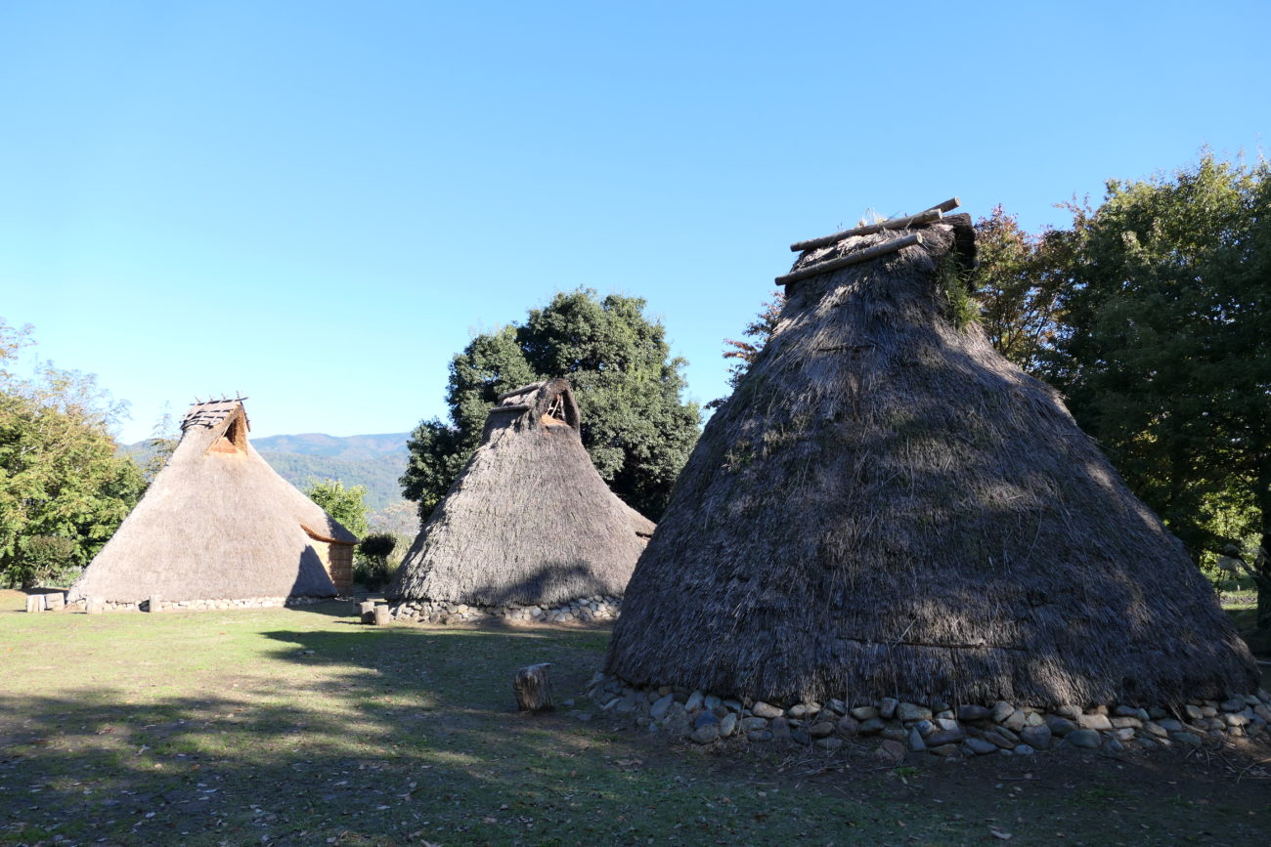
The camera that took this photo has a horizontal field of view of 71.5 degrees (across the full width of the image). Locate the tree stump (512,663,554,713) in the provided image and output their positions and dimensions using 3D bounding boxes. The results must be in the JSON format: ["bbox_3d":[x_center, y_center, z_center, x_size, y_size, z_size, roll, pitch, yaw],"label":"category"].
[{"bbox_3d":[-0.930,2.413,8.137,0.360,0.400,0.340,1,-7,-6],"label":"tree stump"}]

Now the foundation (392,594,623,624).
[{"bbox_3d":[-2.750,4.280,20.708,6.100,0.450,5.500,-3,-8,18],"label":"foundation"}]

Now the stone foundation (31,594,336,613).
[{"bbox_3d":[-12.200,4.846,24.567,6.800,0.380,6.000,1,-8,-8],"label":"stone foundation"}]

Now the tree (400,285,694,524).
[{"bbox_3d":[-2.943,0.700,31.200,10.400,10.500,9.600,0,-8,0],"label":"tree"}]

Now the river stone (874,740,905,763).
[{"bbox_3d":[1.924,2.468,6.684,0.220,0.160,0.180,0,-8,0],"label":"river stone"}]

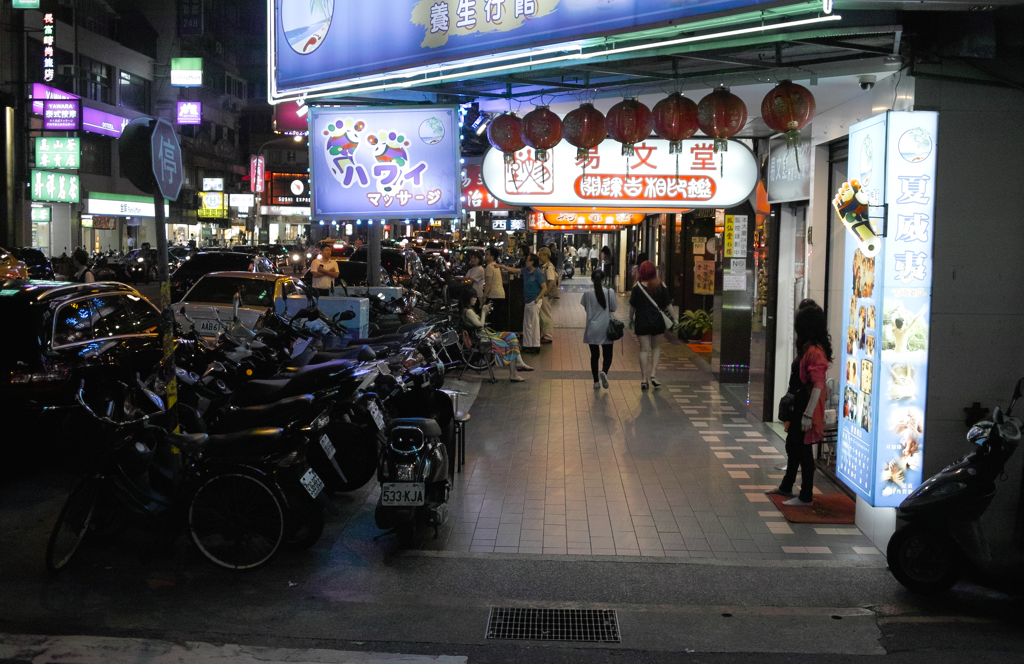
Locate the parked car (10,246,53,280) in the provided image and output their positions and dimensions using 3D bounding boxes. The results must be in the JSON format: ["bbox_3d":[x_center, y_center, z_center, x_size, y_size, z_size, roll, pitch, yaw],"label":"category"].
[{"bbox_3d":[-16.060,-1.895,36.933,1.750,1.480,4.400,1,5,2],"label":"parked car"}]

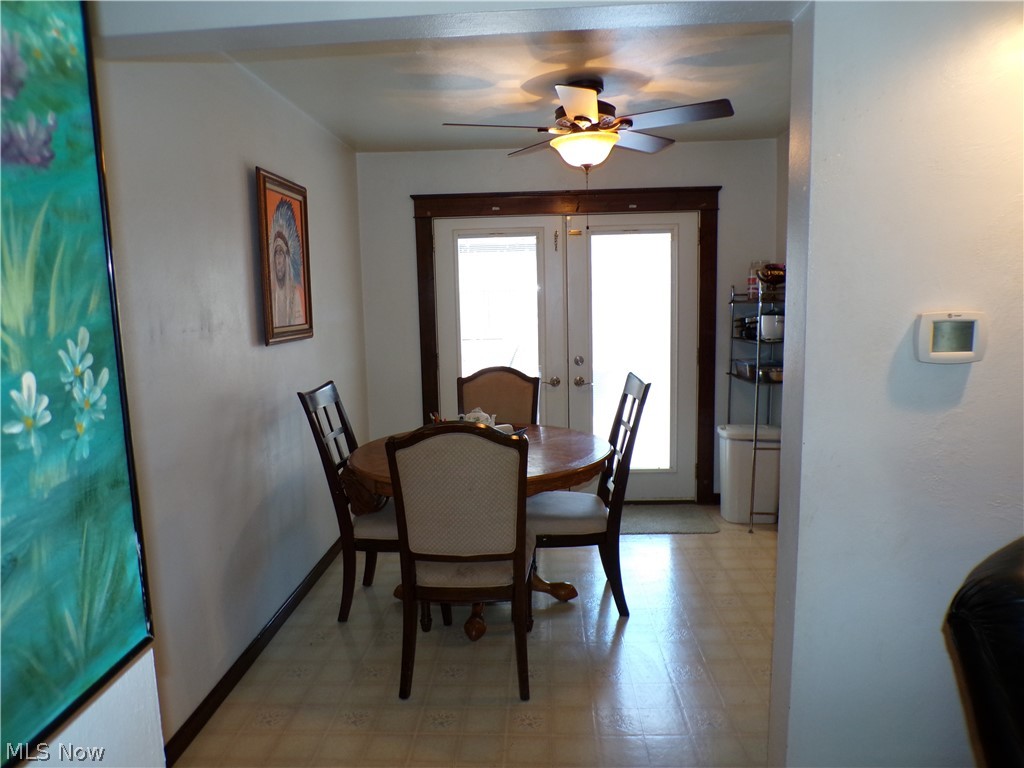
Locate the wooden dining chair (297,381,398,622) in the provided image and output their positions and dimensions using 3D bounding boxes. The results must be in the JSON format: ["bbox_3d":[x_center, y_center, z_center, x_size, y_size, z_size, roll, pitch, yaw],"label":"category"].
[{"bbox_3d":[-0.607,0.542,3.400,0.655,1.087,0.474,0,7,7],"label":"wooden dining chair"}]

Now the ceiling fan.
[{"bbox_3d":[0.331,-1.189,3.256,1.309,0.372,1.309,-1,7,3],"label":"ceiling fan"}]

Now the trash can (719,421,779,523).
[{"bbox_3d":[1.537,0.579,4.593,0.421,0.602,0.278,-1,7,3],"label":"trash can"}]

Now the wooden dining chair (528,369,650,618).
[{"bbox_3d":[0.326,0.513,3.449,0.640,1.087,0.474,-2,7,-1],"label":"wooden dining chair"}]

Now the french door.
[{"bbox_3d":[0.380,-0.151,4.875,1.752,1.962,0.075,-1,7,3],"label":"french door"}]

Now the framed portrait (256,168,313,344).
[{"bbox_3d":[-1.071,-0.587,3.393,0.030,0.769,0.579,-1,7,3],"label":"framed portrait"}]

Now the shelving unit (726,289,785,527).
[{"bbox_3d":[1.594,0.123,4.531,0.316,1.520,0.579,-1,7,3],"label":"shelving unit"}]

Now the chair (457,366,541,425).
[{"bbox_3d":[-0.076,0.469,3.931,0.512,1.069,0.647,-1,7,3],"label":"chair"}]

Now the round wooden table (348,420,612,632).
[{"bbox_3d":[-0.147,0.682,3.514,1.246,0.758,1.246,-1,7,3],"label":"round wooden table"}]

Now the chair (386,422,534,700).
[{"bbox_3d":[-0.177,0.615,2.827,0.519,1.069,0.662,-1,7,3],"label":"chair"}]

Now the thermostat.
[{"bbox_3d":[0.954,-0.101,1.544,0.145,0.115,0.027,-1,7,3],"label":"thermostat"}]

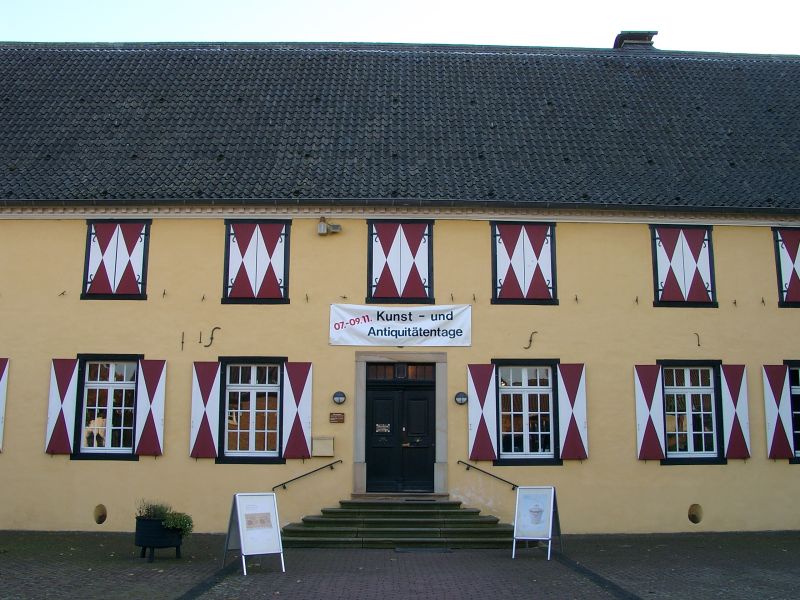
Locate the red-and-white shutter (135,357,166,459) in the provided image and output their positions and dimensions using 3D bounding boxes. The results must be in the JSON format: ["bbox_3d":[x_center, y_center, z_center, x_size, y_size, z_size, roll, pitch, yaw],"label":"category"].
[{"bbox_3d":[-5.380,2.329,17.016,0.582,2.030,0.060,1,-9,-1],"label":"red-and-white shutter"}]

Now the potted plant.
[{"bbox_3d":[-3.784,3.685,12.624,0.923,0.934,0.770,0,-9,-1],"label":"potted plant"}]

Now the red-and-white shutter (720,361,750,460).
[{"bbox_3d":[6.979,2.321,16.311,0.523,1.922,0.060,0,-9,-1],"label":"red-and-white shutter"}]

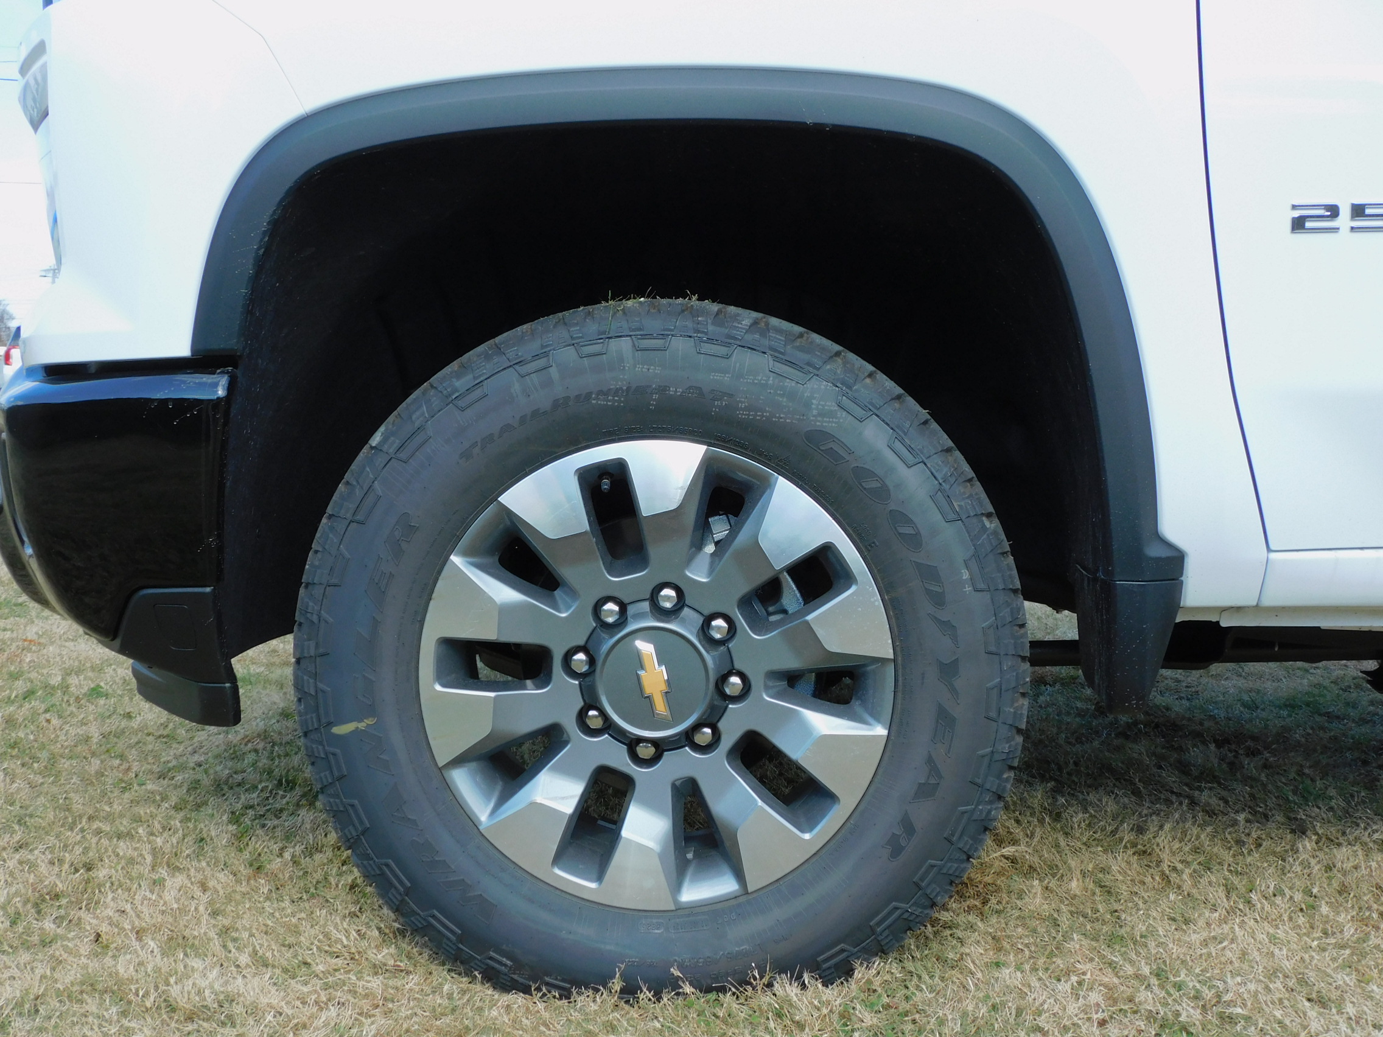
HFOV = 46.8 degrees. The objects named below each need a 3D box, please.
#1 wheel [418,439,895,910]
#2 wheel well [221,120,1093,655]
[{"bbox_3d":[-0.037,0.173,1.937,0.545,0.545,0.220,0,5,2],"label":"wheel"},{"bbox_3d":[-0.046,-0.152,1.999,1.021,0.614,0.450,0,5,2],"label":"wheel well"}]

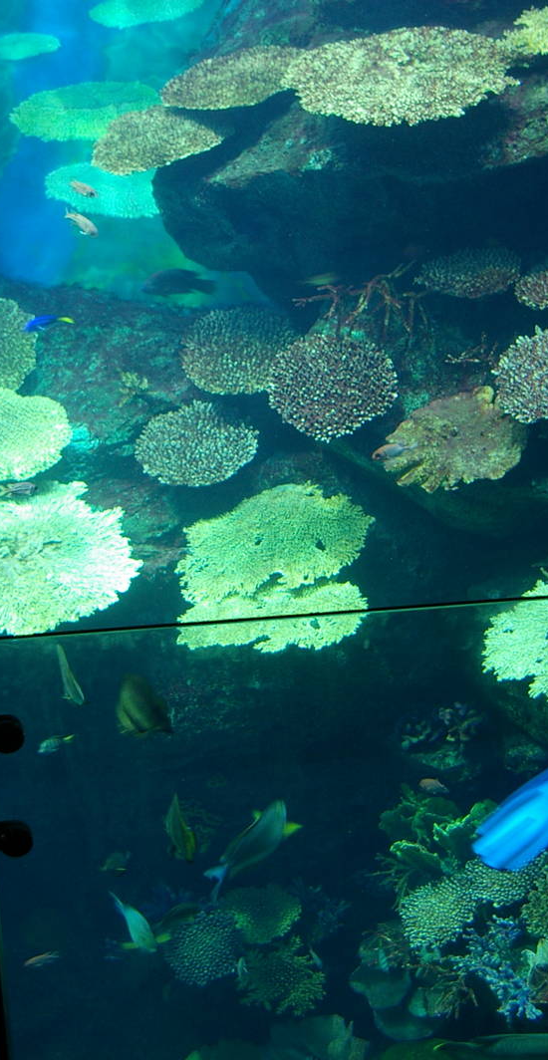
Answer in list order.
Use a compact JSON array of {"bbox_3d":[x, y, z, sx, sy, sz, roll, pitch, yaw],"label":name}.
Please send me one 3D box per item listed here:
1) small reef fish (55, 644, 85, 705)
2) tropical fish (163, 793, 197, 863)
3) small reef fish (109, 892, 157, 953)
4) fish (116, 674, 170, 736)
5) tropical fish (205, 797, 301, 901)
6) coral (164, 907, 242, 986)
[{"bbox_3d":[-0.708,0.502,6.000,0.060,0.100,0.220,-9,64,-18],"label":"small reef fish"},{"bbox_3d":[-0.346,1.104,6.400,0.085,0.130,0.300,-6,33,-11],"label":"tropical fish"},{"bbox_3d":[-0.524,1.450,6.400,0.095,0.120,0.300,-14,34,-28],"label":"small reef fish"},{"bbox_3d":[-0.457,0.611,6.000,0.080,0.160,0.210,-18,68,-35],"label":"fish"},{"bbox_3d":[-0.070,1.164,6.300,0.120,0.160,0.430,13,41,32],"label":"tropical fish"},{"bbox_3d":[-0.287,1.644,6.800,0.310,0.150,0.290,-1,57,0],"label":"coral"}]

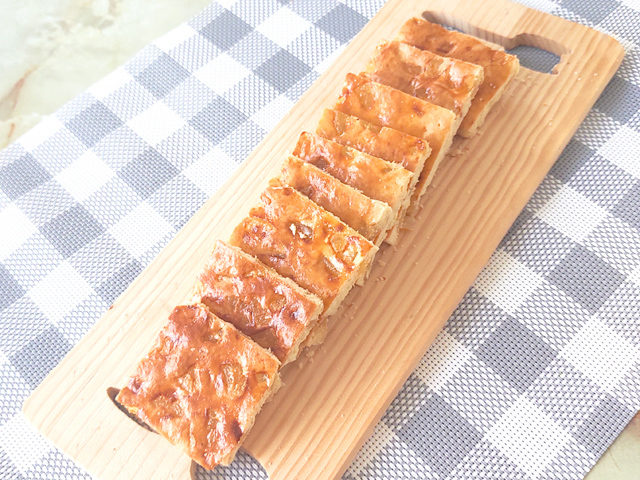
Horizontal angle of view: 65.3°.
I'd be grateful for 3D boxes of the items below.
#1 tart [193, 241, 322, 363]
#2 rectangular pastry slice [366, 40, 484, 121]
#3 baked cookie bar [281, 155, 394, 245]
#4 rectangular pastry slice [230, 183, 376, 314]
[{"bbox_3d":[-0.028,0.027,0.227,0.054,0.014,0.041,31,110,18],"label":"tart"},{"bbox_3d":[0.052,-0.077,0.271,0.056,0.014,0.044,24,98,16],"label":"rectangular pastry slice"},{"bbox_3d":[0.002,-0.008,0.241,0.056,0.014,0.044,28,104,17],"label":"baked cookie bar"},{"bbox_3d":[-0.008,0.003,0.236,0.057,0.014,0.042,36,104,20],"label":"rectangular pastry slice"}]

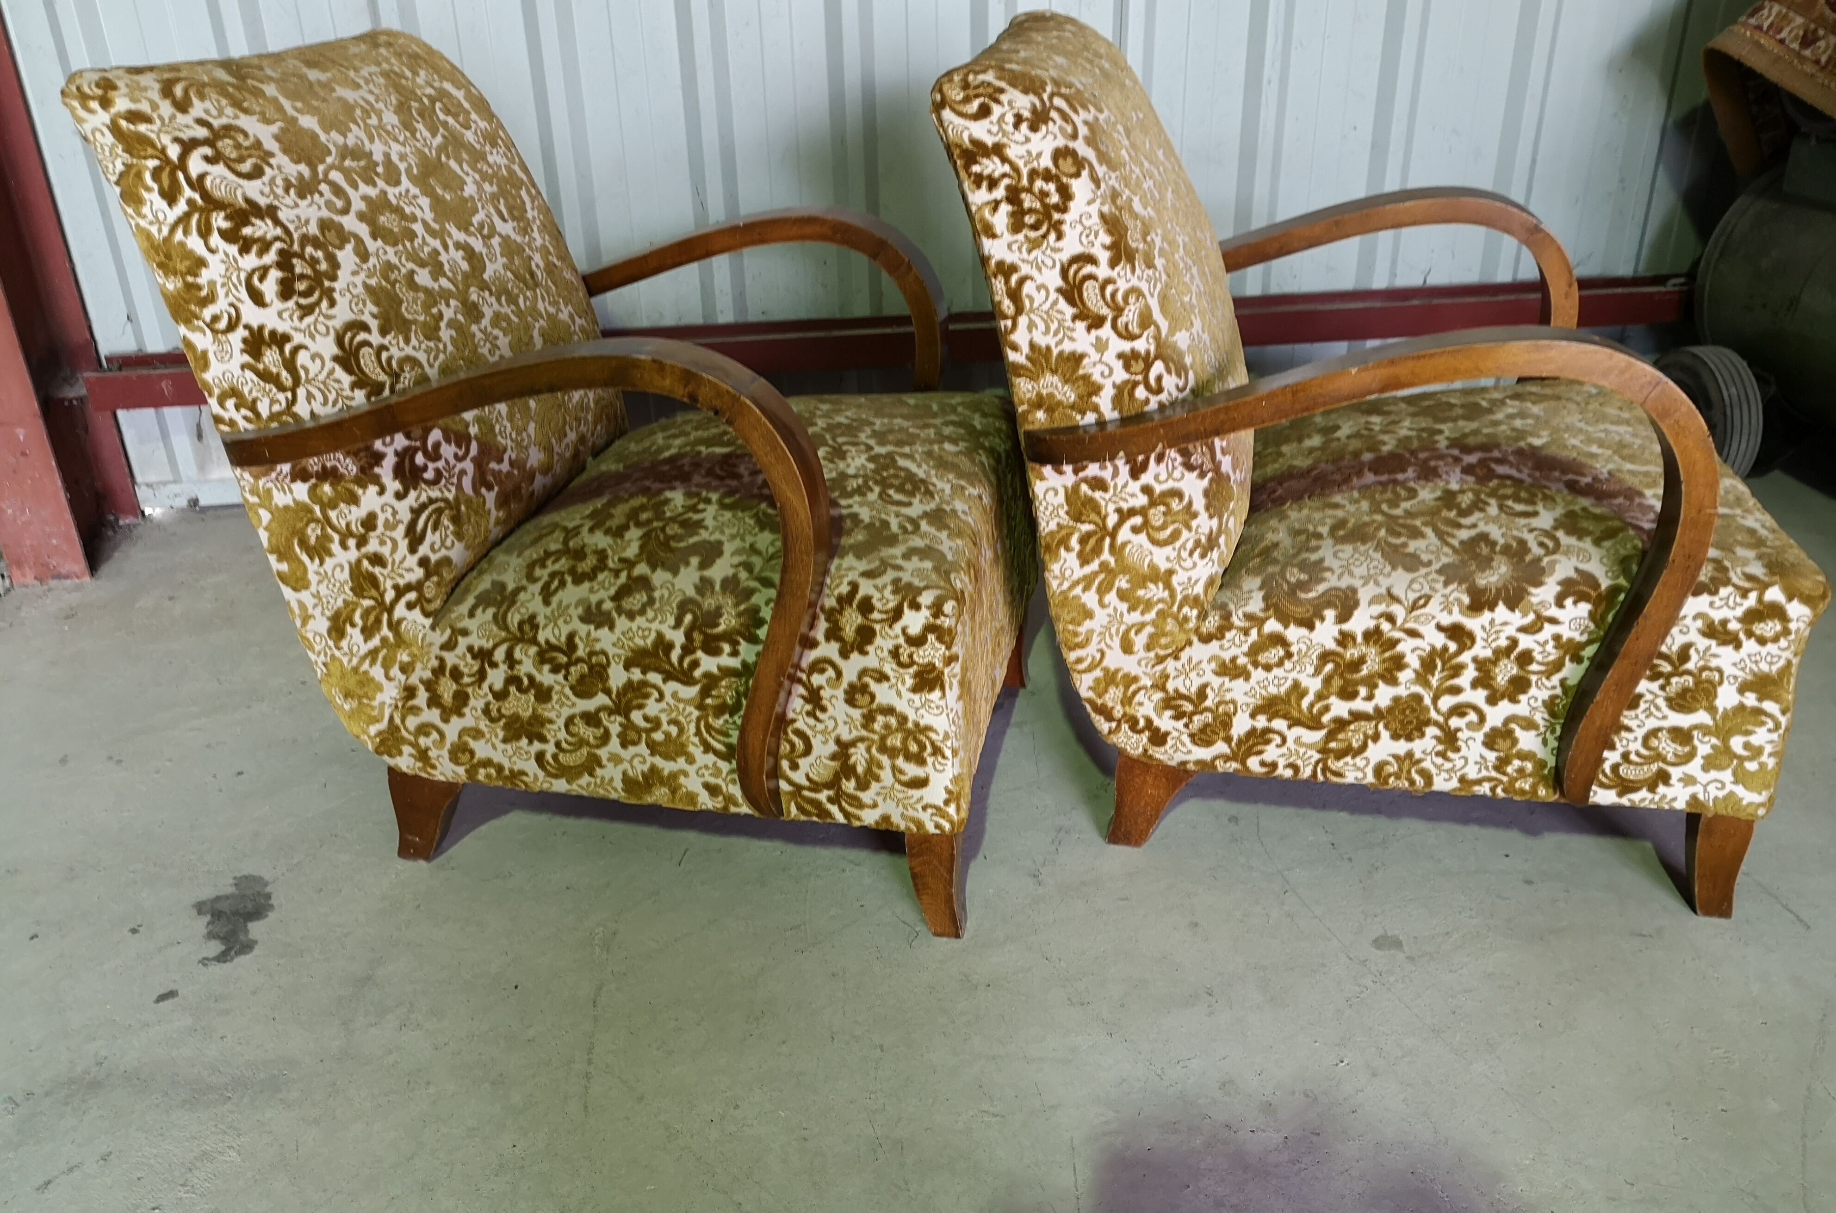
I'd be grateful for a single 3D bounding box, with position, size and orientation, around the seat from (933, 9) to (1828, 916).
[{"bbox_3d":[0.501,-0.206,1.649,0.856,0.851,0.653,5,27,13],"label":"seat"}]

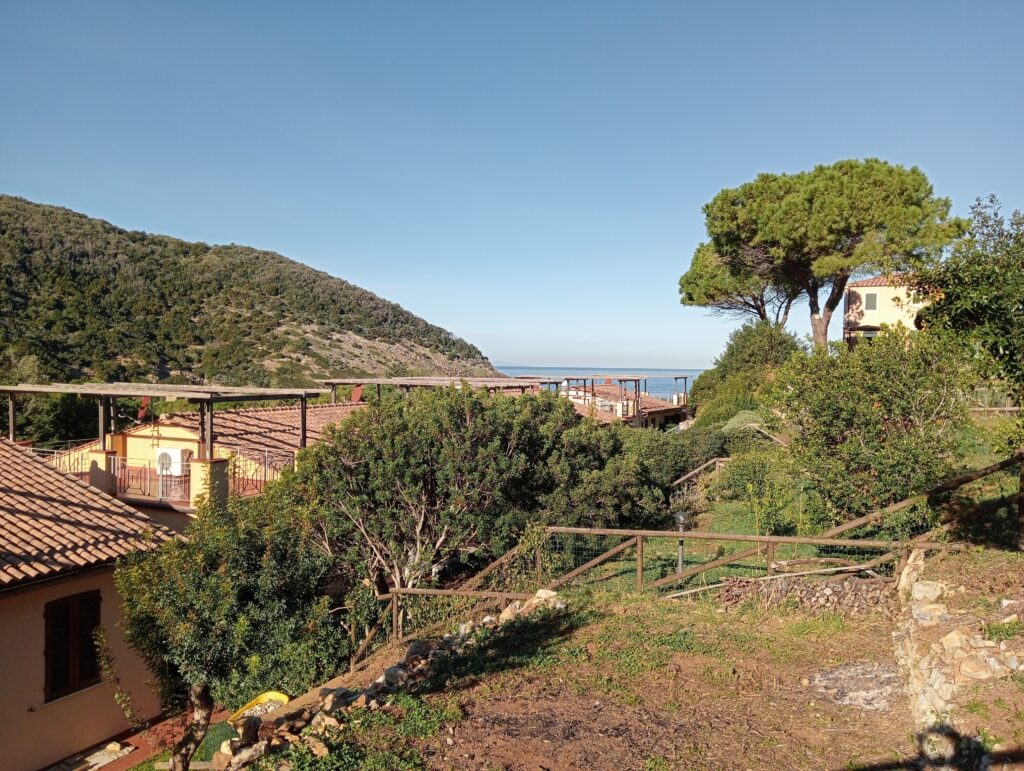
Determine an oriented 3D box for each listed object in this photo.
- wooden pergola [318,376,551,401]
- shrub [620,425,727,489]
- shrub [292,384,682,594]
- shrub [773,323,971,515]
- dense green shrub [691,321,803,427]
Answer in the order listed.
[{"bbox_3d":[-3.100,0.604,33.500,8.000,1.700,4.000,1,2,27],"label":"wooden pergola"},{"bbox_3d":[4.615,2.114,24.000,3.100,2.150,2.500,1,1,11],"label":"shrub"},{"bbox_3d":[-0.541,1.946,17.600,7.300,4.050,4.600,1,1,-9],"label":"shrub"},{"bbox_3d":[6.432,0.699,14.800,3.500,3.370,3.200,1,2,24],"label":"shrub"},{"bbox_3d":[9.329,-0.463,33.000,4.200,3.900,3.800,1,1,16],"label":"dense green shrub"}]

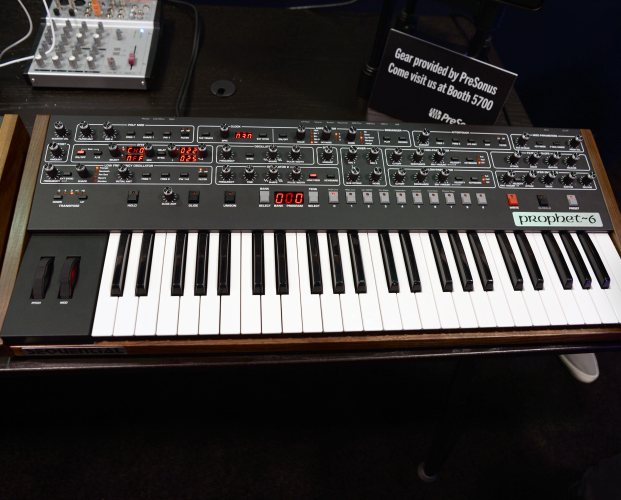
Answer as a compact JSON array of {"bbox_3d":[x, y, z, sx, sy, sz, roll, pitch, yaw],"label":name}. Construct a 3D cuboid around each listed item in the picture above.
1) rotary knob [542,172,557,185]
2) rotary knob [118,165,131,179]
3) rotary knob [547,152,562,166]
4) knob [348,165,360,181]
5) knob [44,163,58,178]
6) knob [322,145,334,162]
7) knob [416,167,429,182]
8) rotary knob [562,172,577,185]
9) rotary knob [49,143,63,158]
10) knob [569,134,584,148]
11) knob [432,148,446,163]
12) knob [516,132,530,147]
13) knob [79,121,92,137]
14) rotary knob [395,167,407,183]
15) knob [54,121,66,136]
[{"bbox_3d":[0.339,-0.103,0.709,0.013,0.016,0.013,0,65,-7],"label":"rotary knob"},{"bbox_3d":[-0.238,-0.100,0.638,0.013,0.015,0.013,0,64,-7],"label":"rotary knob"},{"bbox_3d":[0.356,-0.133,0.727,0.013,0.015,0.013,0,64,-7],"label":"rotary knob"},{"bbox_3d":[0.059,-0.103,0.675,0.013,0.015,0.013,0,64,-7],"label":"knob"},{"bbox_3d":[-0.325,-0.099,0.628,0.012,0.015,0.012,0,65,-7],"label":"knob"},{"bbox_3d":[0.024,-0.133,0.685,0.013,0.015,0.013,0,64,-7],"label":"knob"},{"bbox_3d":[0.154,-0.103,0.684,0.012,0.015,0.012,0,65,-7],"label":"knob"},{"bbox_3d":[0.369,-0.102,0.713,0.013,0.016,0.013,0,65,-7],"label":"rotary knob"},{"bbox_3d":[-0.327,-0.129,0.641,0.013,0.015,0.013,0,64,-7],"label":"rotary knob"},{"bbox_3d":[0.395,-0.161,0.740,0.012,0.015,0.012,0,65,-7],"label":"knob"},{"bbox_3d":[0.182,-0.134,0.705,0.013,0.015,0.013,0,64,-7],"label":"knob"},{"bbox_3d":[0.314,-0.164,0.735,0.013,0.015,0.013,0,64,-7],"label":"knob"},{"bbox_3d":[-0.296,-0.160,0.658,0.013,0.016,0.013,0,65,-7],"label":"knob"},{"bbox_3d":[0.122,-0.103,0.682,0.013,0.016,0.013,0,65,-7],"label":"rotary knob"},{"bbox_3d":[-0.328,-0.159,0.654,0.013,0.016,0.013,0,65,-7],"label":"knob"}]

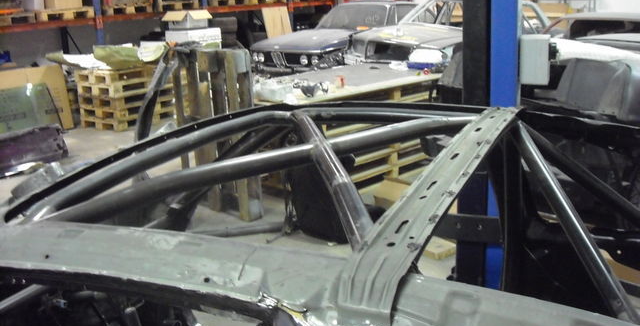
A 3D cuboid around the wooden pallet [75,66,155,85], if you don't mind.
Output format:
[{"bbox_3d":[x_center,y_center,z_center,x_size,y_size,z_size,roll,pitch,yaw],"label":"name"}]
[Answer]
[{"bbox_3d":[-2.540,-1.213,9.150,0.800,0.144,1.200,9,19,37],"label":"wooden pallet"}]

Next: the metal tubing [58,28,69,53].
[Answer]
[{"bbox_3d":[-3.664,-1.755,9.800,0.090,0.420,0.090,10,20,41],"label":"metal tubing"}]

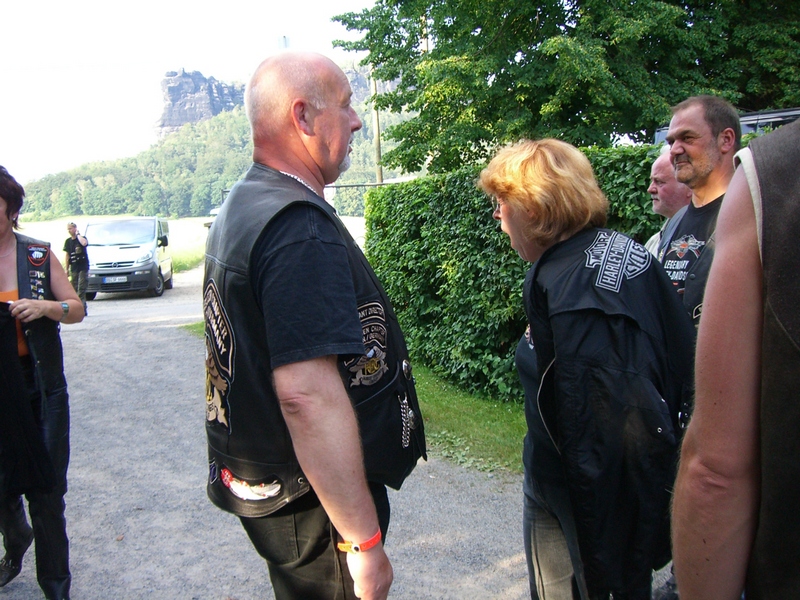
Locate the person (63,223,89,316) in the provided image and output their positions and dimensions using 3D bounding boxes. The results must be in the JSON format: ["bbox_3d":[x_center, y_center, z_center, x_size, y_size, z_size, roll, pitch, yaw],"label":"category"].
[{"bbox_3d":[-6.060,-0.560,16.500,0.540,1.760,0.380,-3,6,6],"label":"person"}]

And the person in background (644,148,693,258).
[{"bbox_3d":[1.030,0.310,3.100,0.400,1.700,0.550,-5,6,-15],"label":"person in background"}]

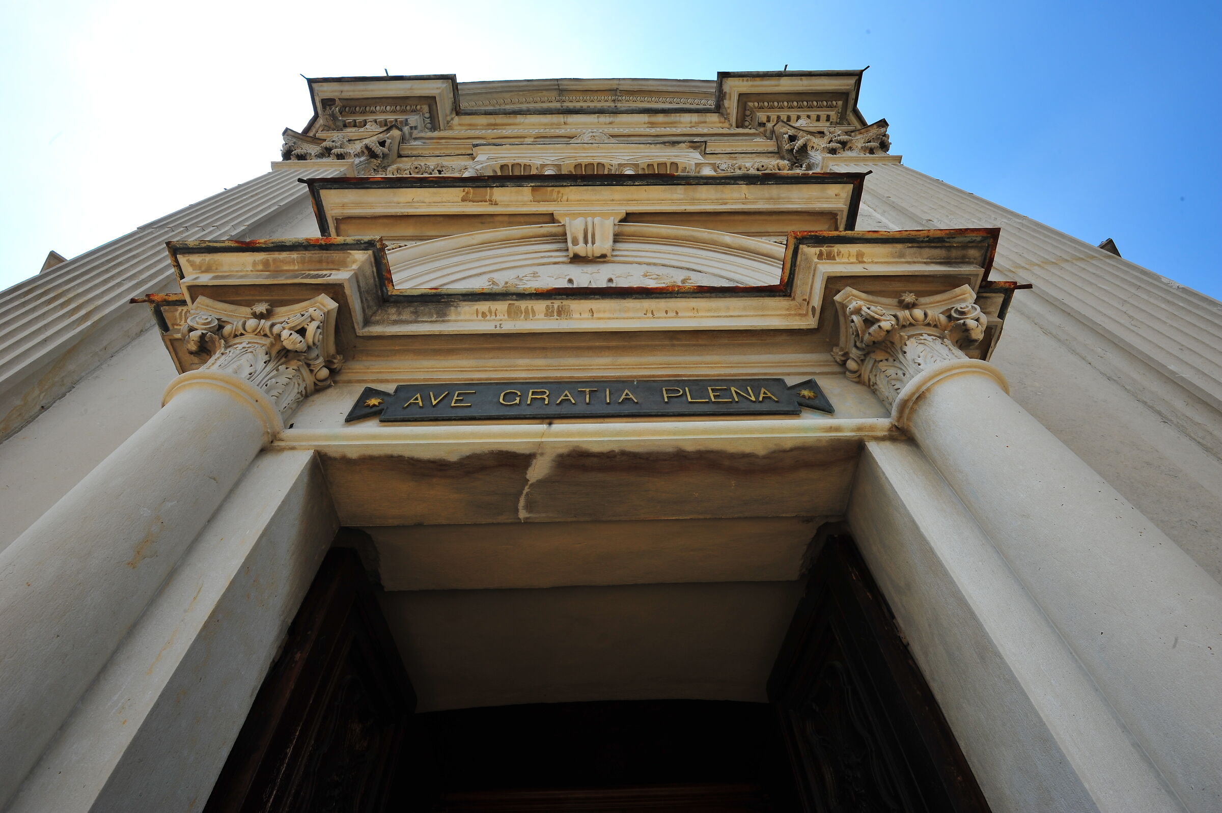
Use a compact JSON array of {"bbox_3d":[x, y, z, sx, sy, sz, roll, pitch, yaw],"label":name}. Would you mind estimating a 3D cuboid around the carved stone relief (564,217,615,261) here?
[{"bbox_3d":[-0.111,-0.891,3.224,0.291,0.483,0.128,-1,-57,-2],"label":"carved stone relief"}]

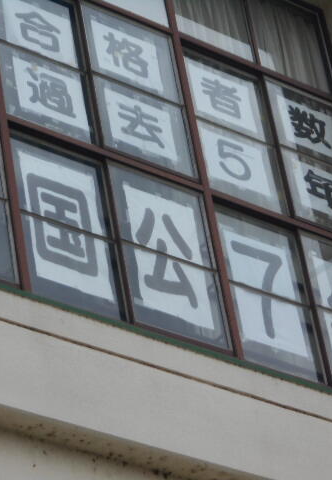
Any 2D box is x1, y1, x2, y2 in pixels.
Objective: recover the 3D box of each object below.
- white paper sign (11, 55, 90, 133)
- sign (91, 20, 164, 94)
[{"bbox_3d":[-0.536,-0.686,11.264,0.409,0.301,0.015,19,-44,-36],"label":"white paper sign"},{"bbox_3d":[-0.184,-0.888,11.628,0.417,0.304,0.015,19,-44,-36],"label":"sign"}]

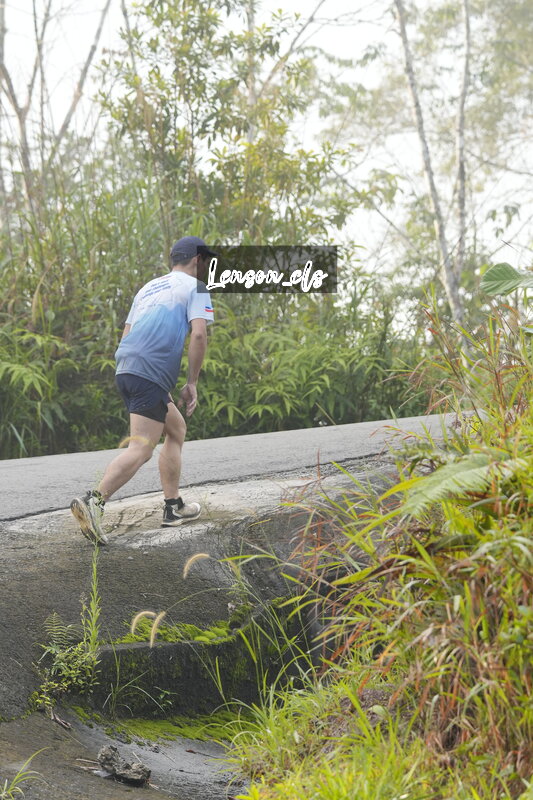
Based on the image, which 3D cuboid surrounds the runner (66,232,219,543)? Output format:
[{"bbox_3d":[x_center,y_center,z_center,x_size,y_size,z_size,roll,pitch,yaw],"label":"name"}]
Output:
[{"bbox_3d":[-0.627,-0.053,22.000,1.000,1.550,0.570,-2,3,-45],"label":"runner"}]

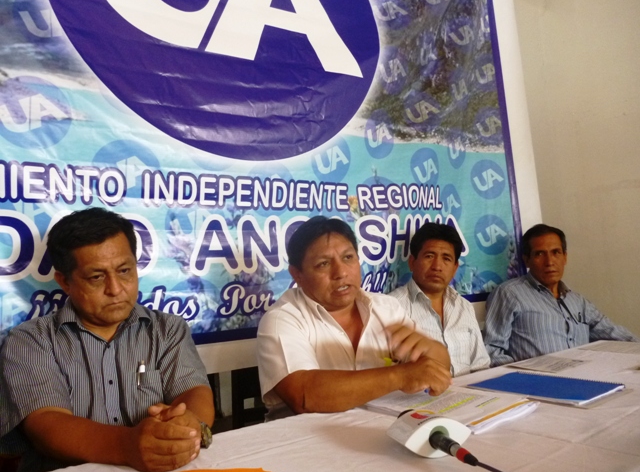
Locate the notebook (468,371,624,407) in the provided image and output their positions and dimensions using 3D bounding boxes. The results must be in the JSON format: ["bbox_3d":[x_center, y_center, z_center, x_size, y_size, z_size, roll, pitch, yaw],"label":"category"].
[{"bbox_3d":[0.558,0.377,1.294,0.212,0.013,0.299,-1,-6,-36],"label":"notebook"}]

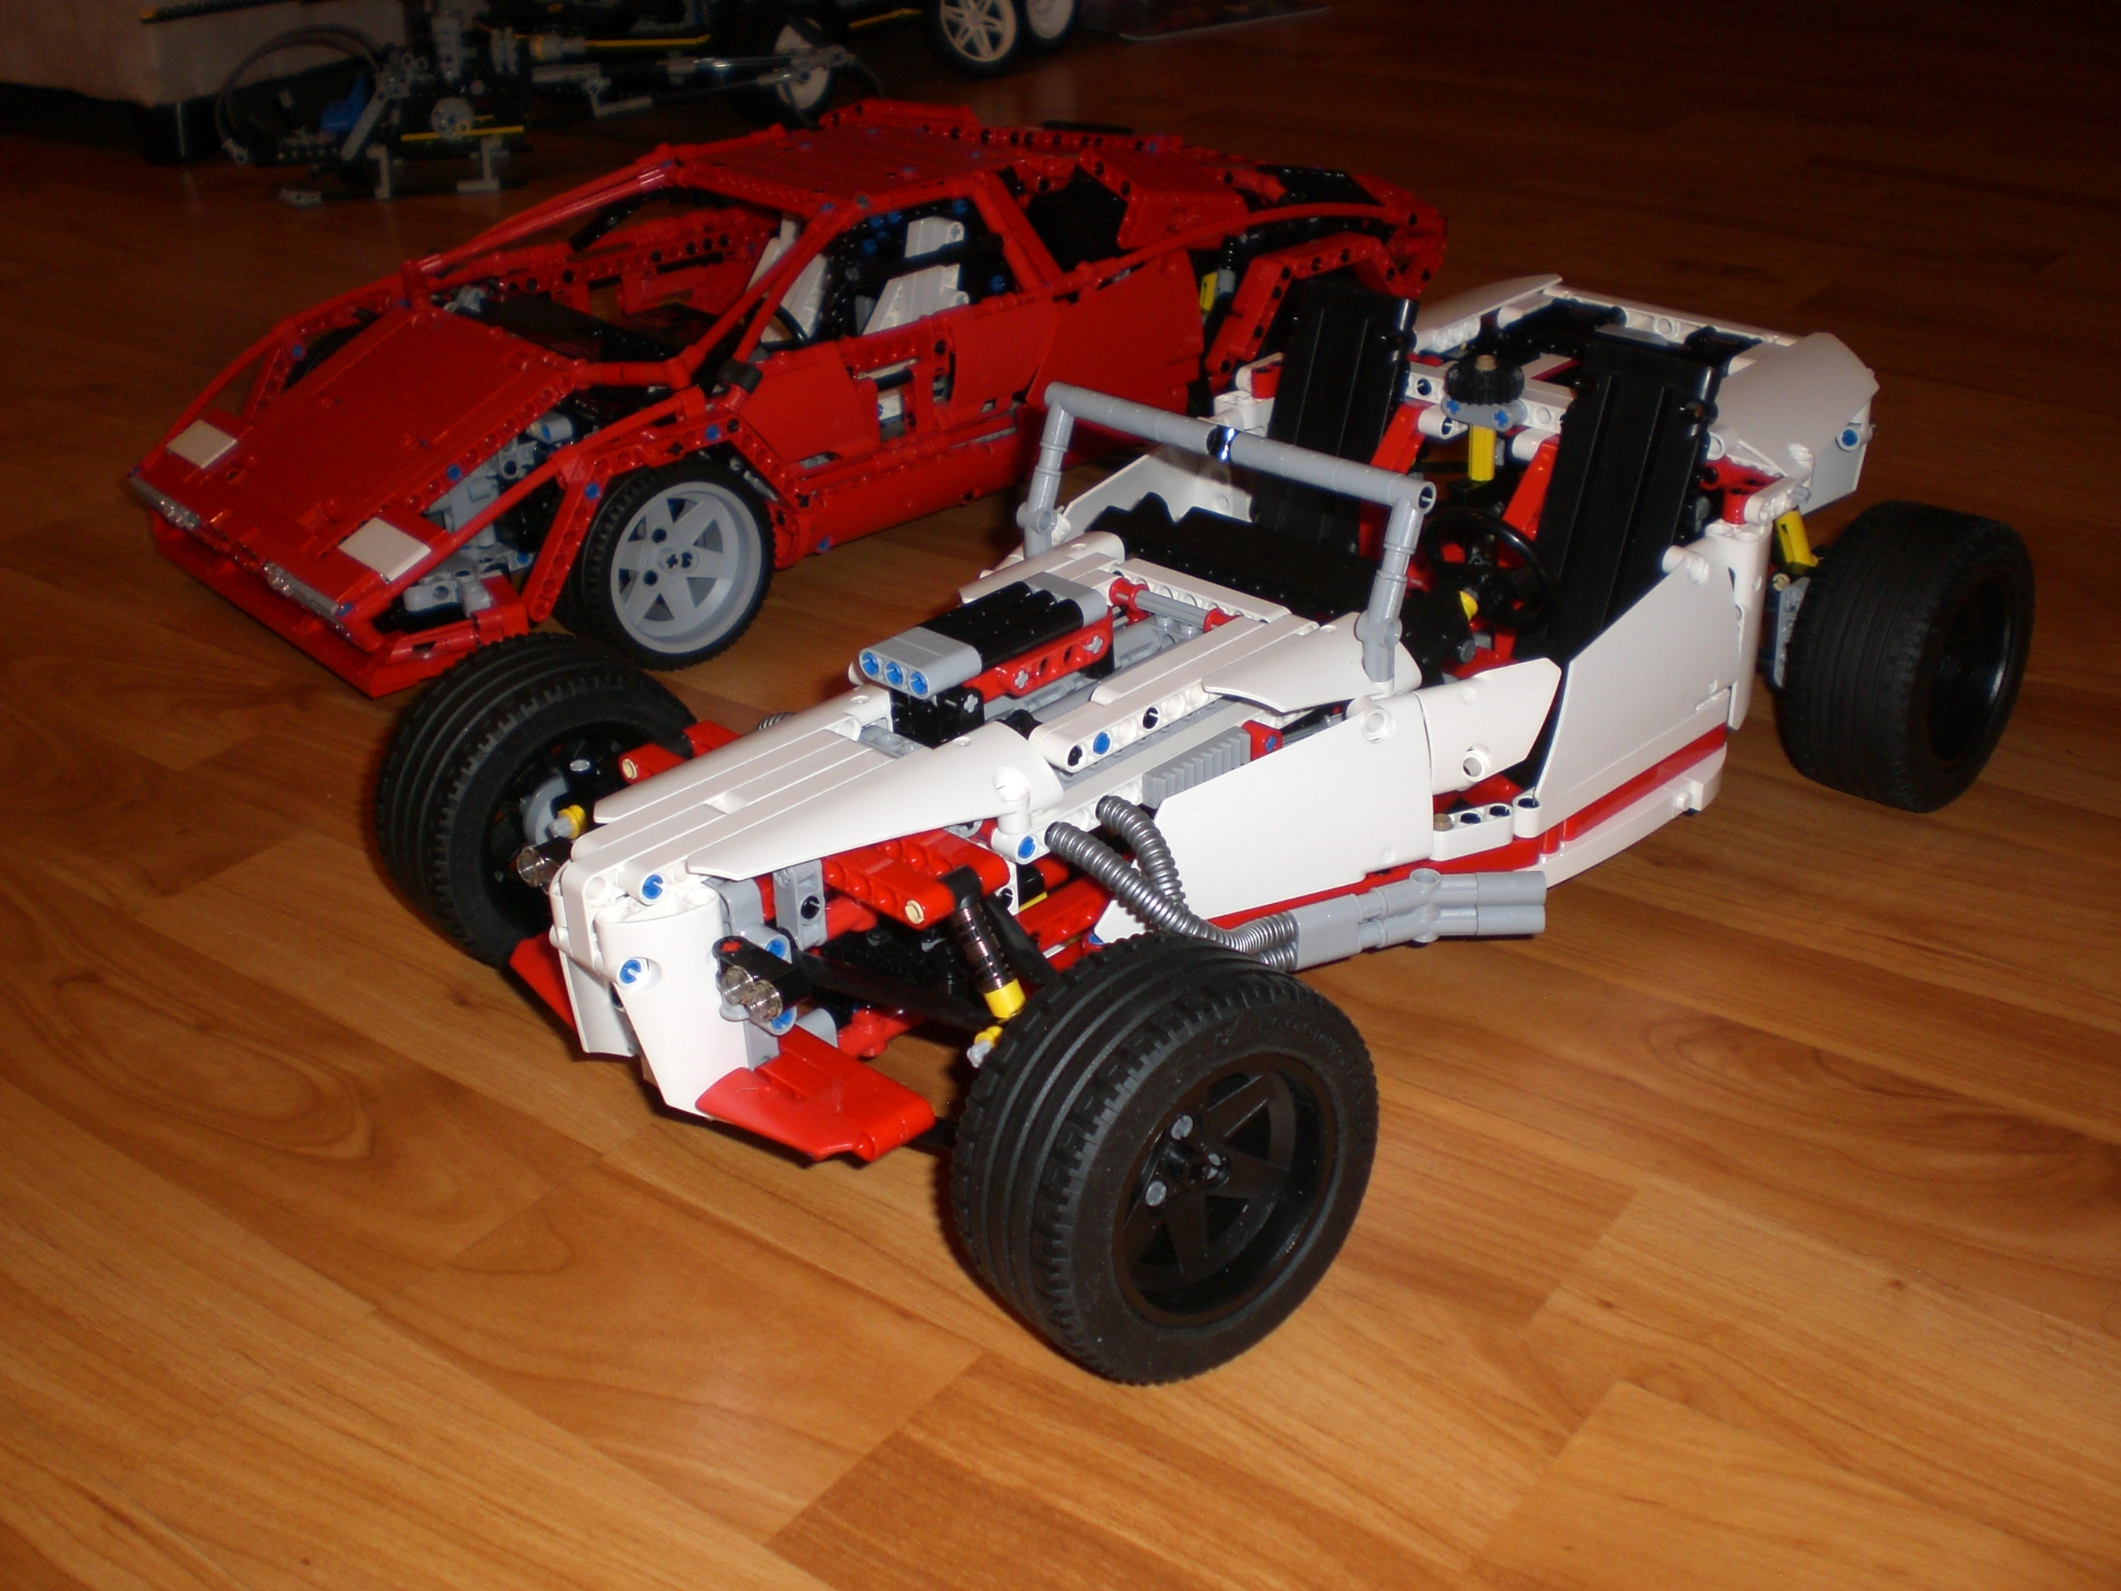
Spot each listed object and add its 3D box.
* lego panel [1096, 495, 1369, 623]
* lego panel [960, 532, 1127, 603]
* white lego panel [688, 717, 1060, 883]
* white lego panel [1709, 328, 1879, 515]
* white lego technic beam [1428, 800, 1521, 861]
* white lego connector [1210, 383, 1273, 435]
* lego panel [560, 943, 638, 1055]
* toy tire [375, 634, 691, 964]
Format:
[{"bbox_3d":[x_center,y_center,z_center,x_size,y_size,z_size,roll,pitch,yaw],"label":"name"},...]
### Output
[{"bbox_3d":[0.055,-0.060,0.582,0.036,0.016,0.090,-26,36,-38],"label":"lego panel"},{"bbox_3d":[-0.007,-0.053,0.600,0.057,0.018,0.021,-26,37,-38],"label":"lego panel"},{"bbox_3d":[-0.037,0.008,0.487,0.086,0.017,0.023,-26,37,-38],"label":"white lego panel"},{"bbox_3d":[0.202,-0.101,0.638,0.064,0.034,0.030,-26,36,-38],"label":"white lego panel"},{"bbox_3d":[0.101,0.009,0.573,0.024,0.008,0.008,-12,30,-17],"label":"white lego technic beam"},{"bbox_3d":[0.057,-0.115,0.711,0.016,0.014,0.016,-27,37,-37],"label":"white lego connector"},{"bbox_3d":[-0.097,0.034,0.482,0.015,0.051,0.022,-26,36,-38],"label":"lego panel"},{"bbox_3d":[-0.128,0.003,0.587,0.082,0.082,0.038,-24,36,-36],"label":"toy tire"}]

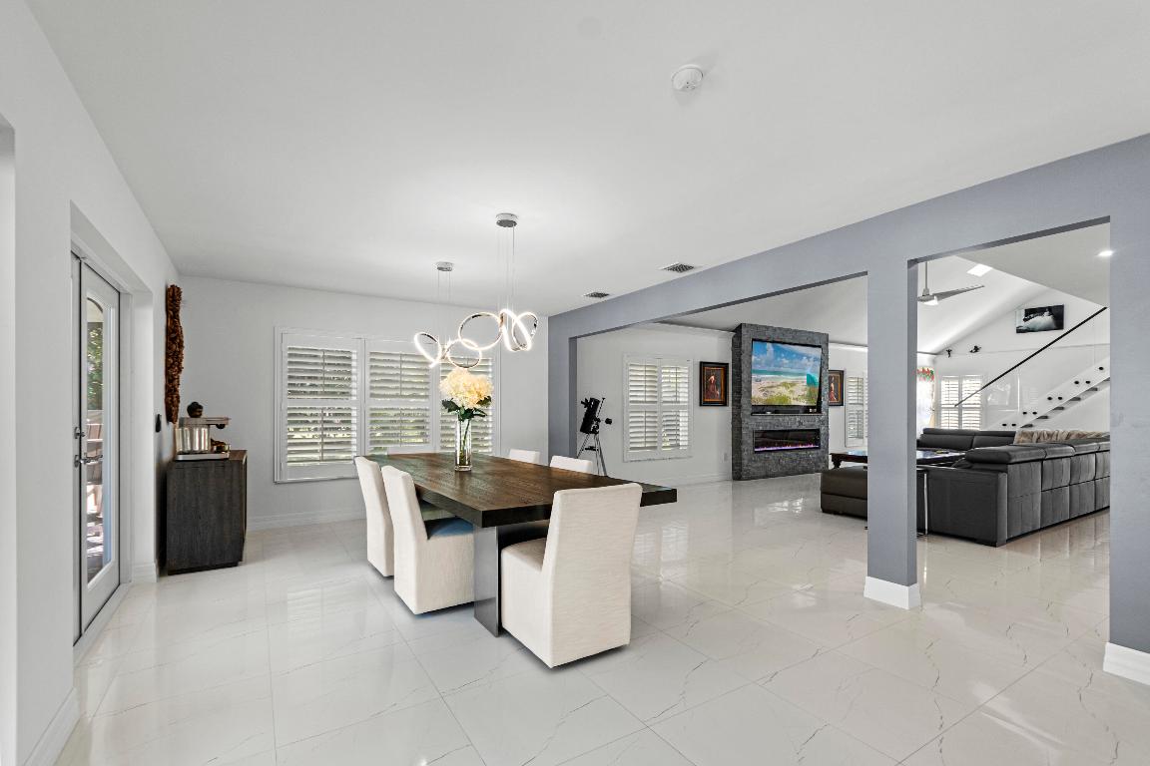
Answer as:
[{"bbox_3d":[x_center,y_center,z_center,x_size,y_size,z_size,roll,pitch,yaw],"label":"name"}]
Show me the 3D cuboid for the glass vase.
[{"bbox_3d":[-0.861,0.449,3.644,0.122,0.429,0.122,1,-2,-32],"label":"glass vase"}]

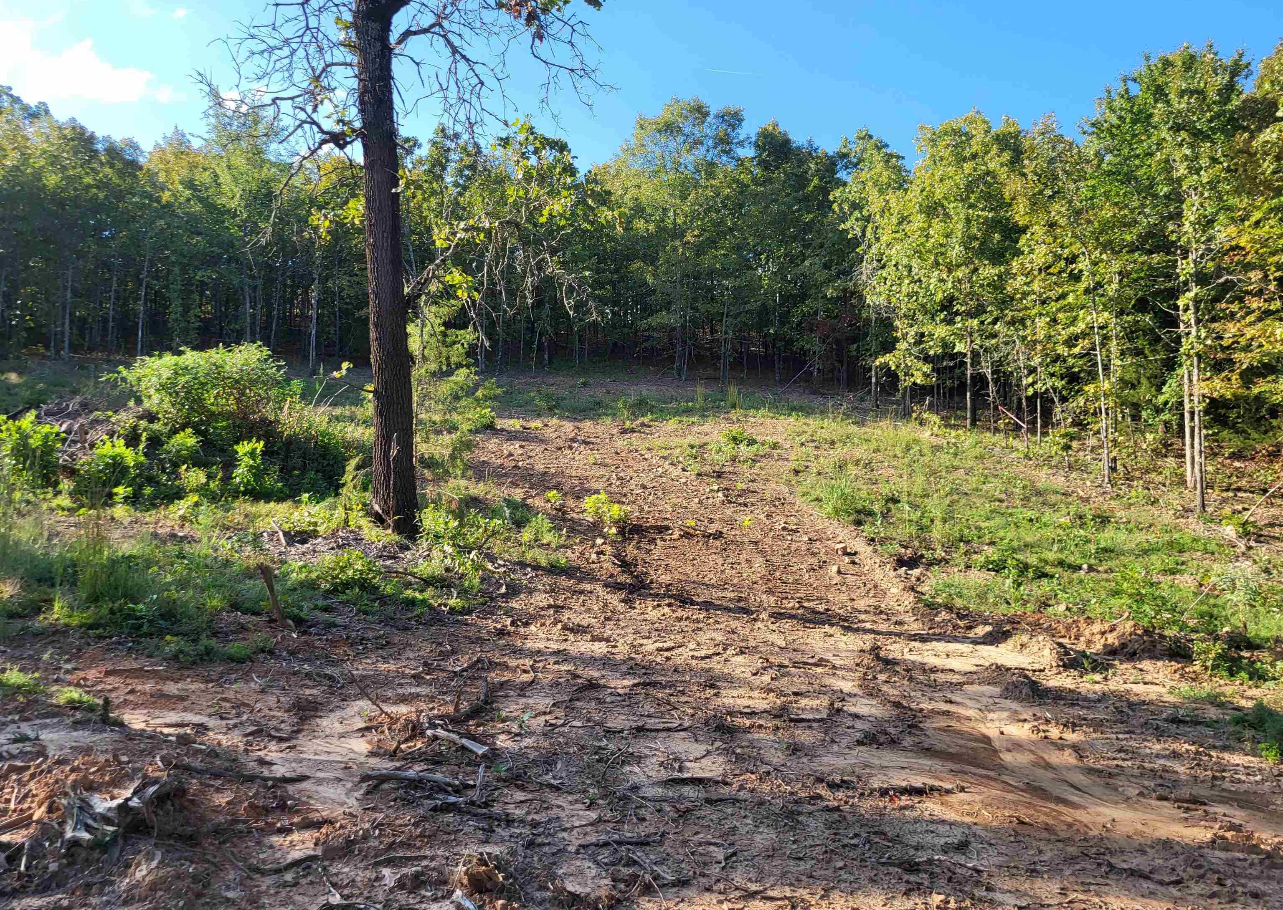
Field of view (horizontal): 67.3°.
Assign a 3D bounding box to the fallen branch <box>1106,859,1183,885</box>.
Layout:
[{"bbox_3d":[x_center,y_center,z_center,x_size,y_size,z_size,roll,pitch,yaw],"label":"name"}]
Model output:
[{"bbox_3d":[1.824,1.516,3.500,0.270,0.040,0.060,-1,-3,21],"label":"fallen branch"}]

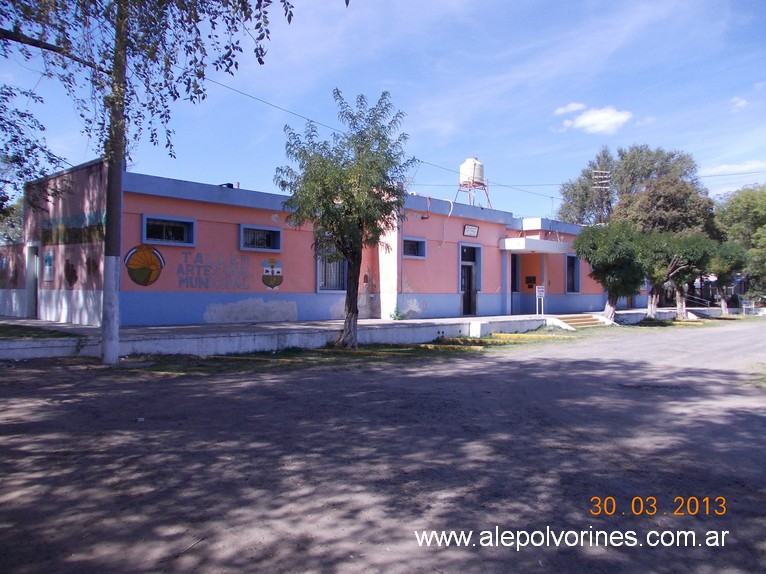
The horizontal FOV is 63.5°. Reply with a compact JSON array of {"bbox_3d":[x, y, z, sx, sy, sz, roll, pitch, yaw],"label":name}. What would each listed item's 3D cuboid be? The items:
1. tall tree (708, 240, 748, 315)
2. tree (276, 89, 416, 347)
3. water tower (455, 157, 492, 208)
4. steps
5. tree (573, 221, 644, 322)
[{"bbox_3d":[24.097,-0.628,43.200,2.800,5.100,2.800,1,0,0],"label":"tall tree"},{"bbox_3d":[-0.990,-1.871,16.800,3.700,6.900,3.600,1,0,0],"label":"tree"},{"bbox_3d":[4.281,-4.849,29.300,1.400,2.650,1.400,1,0,43],"label":"water tower"},{"bbox_3d":[9.121,1.565,28.256,0.850,0.460,3.100,1,0,43],"label":"steps"},{"bbox_3d":[10.558,-0.702,29.000,3.300,4.750,3.300,1,0,0],"label":"tree"}]

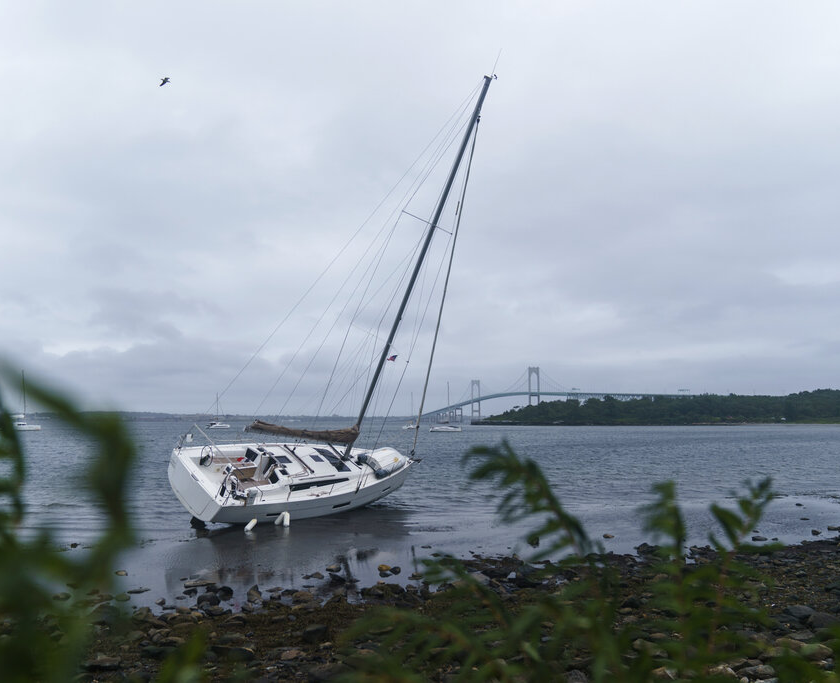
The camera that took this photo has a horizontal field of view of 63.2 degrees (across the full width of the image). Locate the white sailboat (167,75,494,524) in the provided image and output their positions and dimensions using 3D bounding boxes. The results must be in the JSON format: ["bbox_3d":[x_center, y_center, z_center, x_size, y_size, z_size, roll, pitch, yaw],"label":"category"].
[{"bbox_3d":[-1.186,-1.400,27.040,4.050,18.928,11.950,31,15,39],"label":"white sailboat"}]

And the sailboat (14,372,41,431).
[{"bbox_3d":[-129.747,19.584,223.091,12.000,19.900,6.400,3,-7,-24],"label":"sailboat"}]

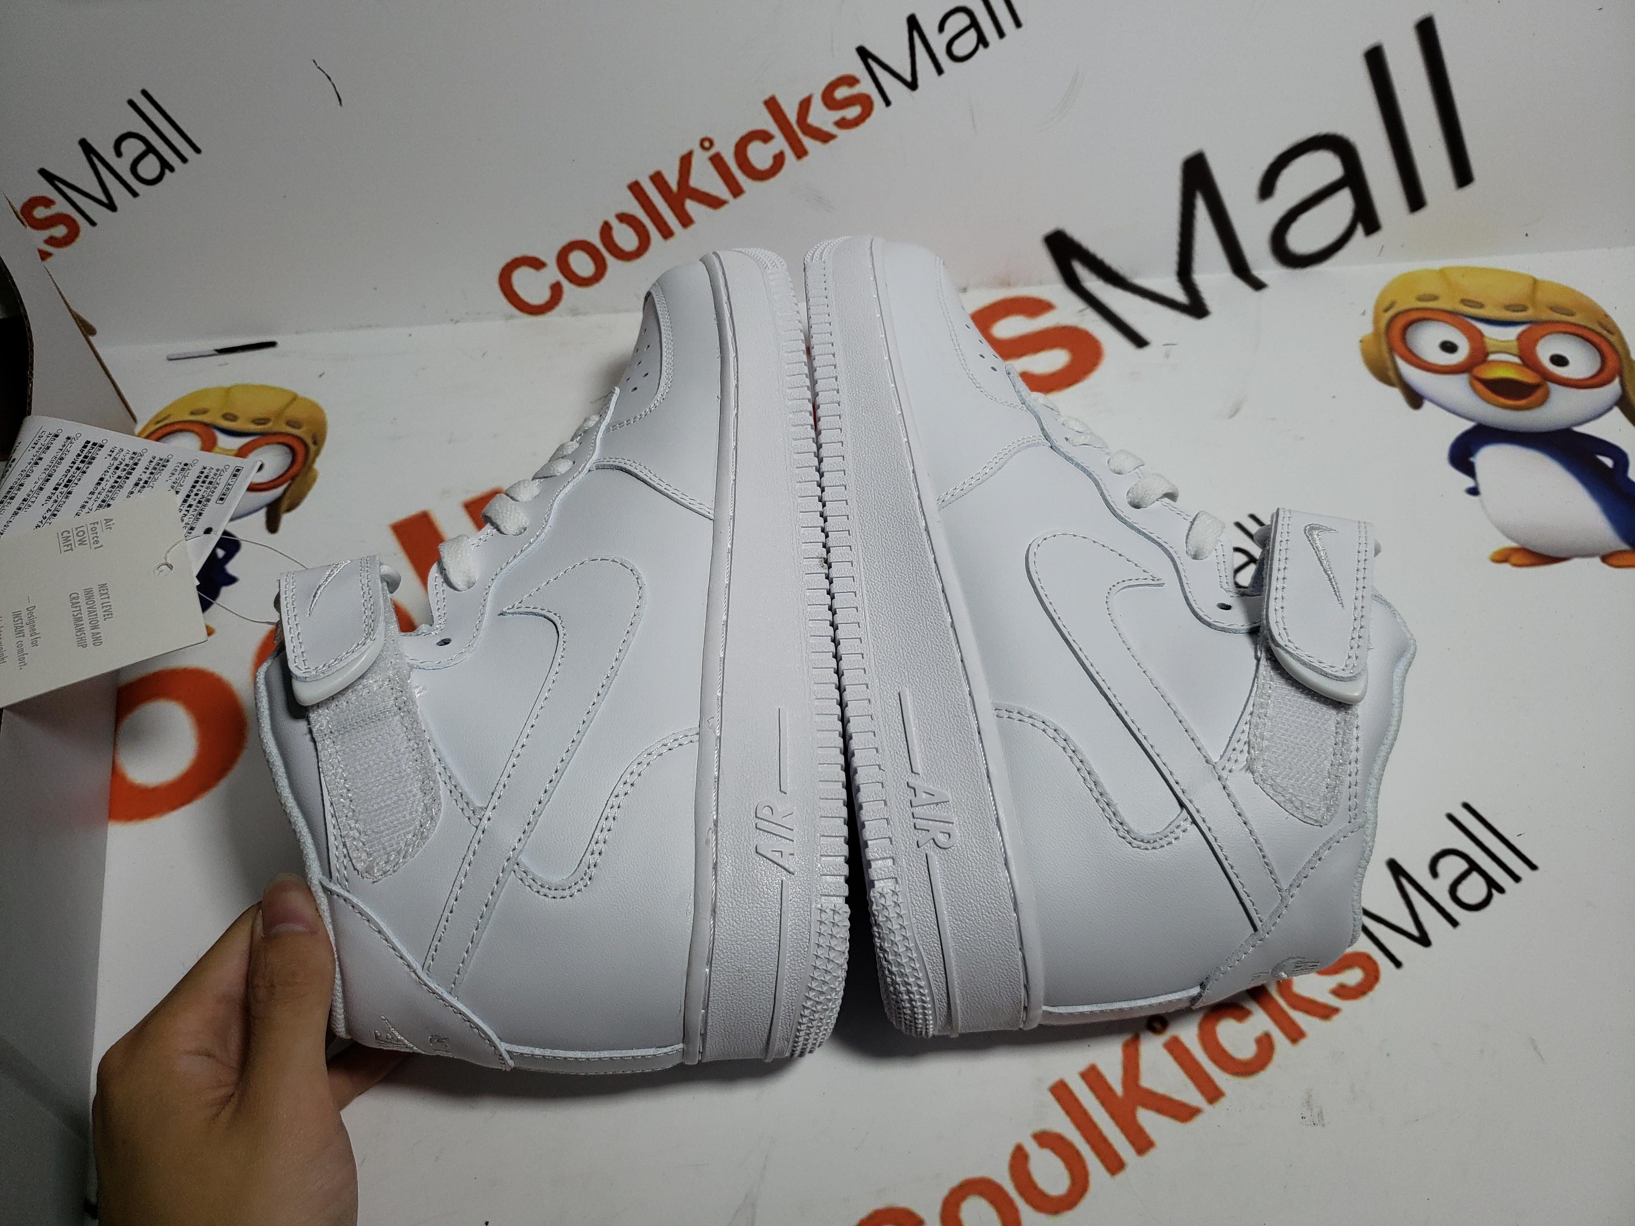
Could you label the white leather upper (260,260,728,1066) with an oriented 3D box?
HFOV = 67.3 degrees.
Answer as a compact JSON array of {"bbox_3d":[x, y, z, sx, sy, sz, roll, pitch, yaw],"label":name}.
[{"bbox_3d":[-0.095,-0.002,0.397,0.136,0.102,0.287,-3,56,-3],"label":"white leather upper"}]

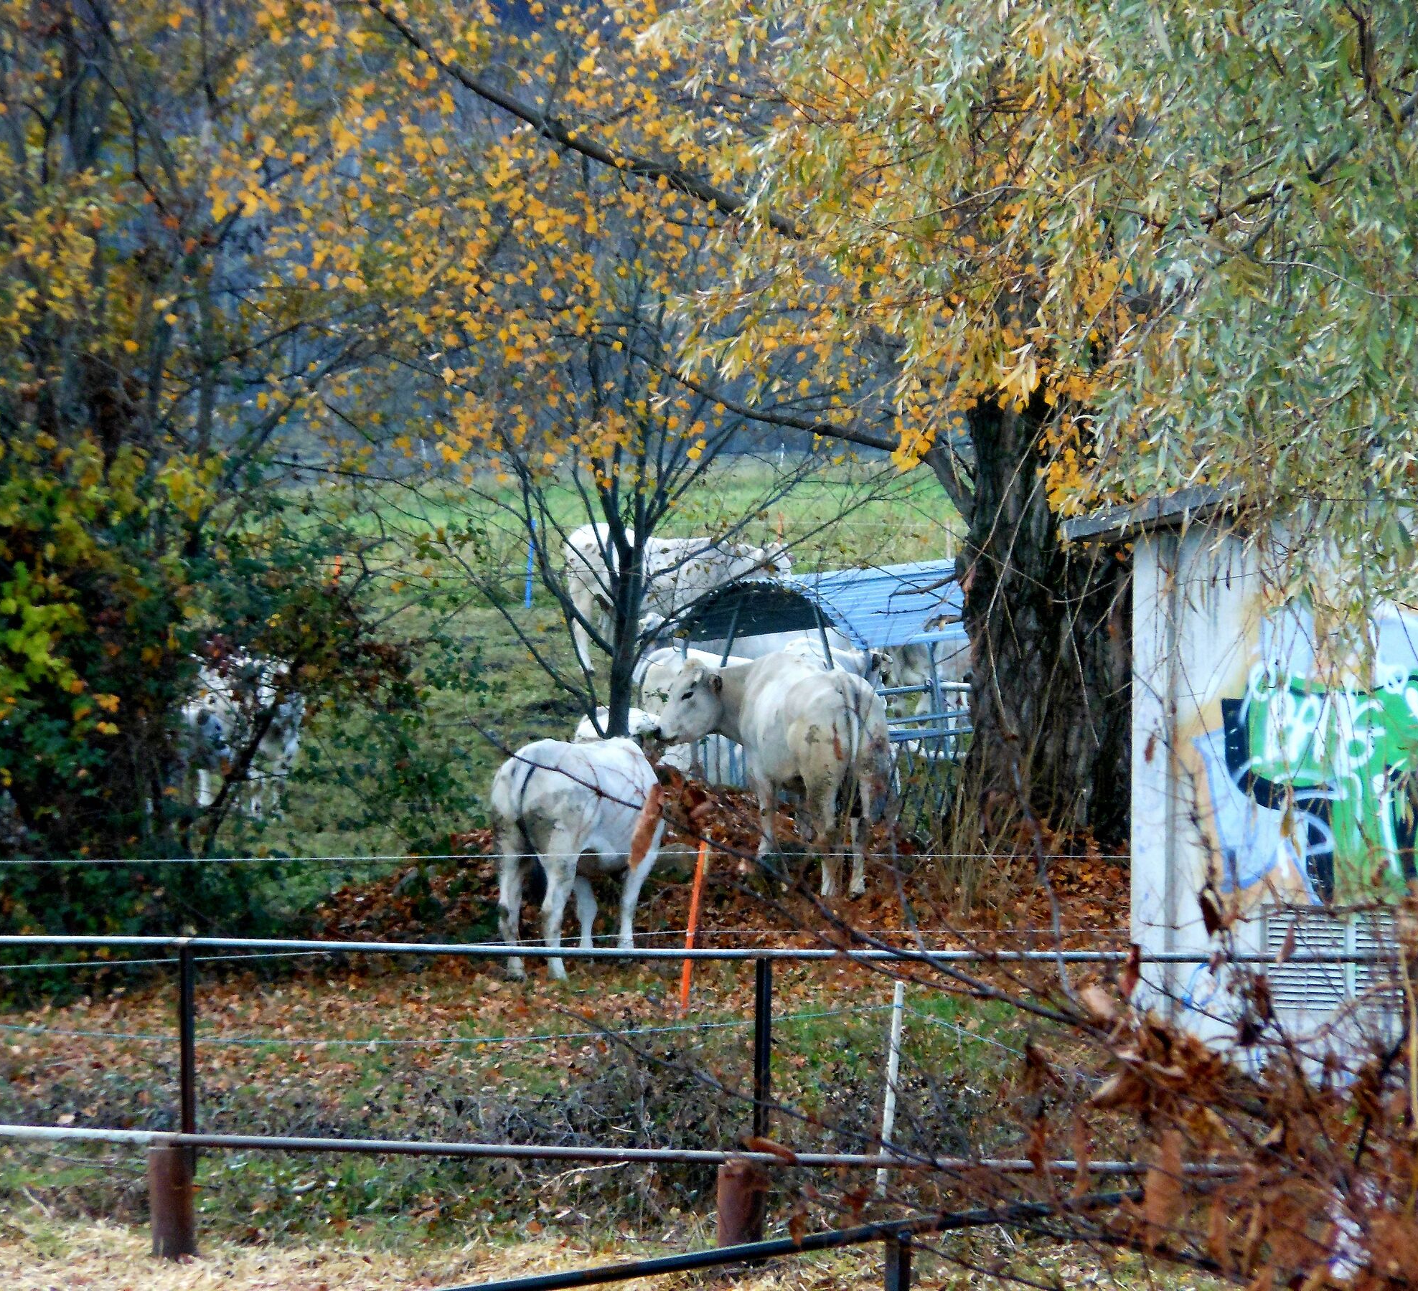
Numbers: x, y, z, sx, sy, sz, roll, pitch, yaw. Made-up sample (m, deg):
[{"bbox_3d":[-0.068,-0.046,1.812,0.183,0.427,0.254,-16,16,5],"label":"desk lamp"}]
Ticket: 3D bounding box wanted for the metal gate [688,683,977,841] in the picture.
[{"bbox_3d":[0.986,0.755,62.679,1.350,1.070,3.000,1,3,23],"label":"metal gate"}]

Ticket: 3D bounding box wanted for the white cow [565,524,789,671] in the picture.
[{"bbox_3d":[-0.279,-0.411,86.065,2.050,1.340,0.650,0,3,-10],"label":"white cow"}]

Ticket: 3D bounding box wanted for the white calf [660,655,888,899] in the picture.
[{"bbox_3d":[0.411,0.748,59.090,0.750,1.400,1.950,-1,3,-25],"label":"white calf"}]

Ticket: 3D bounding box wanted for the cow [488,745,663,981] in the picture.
[{"bbox_3d":[-0.702,1.091,52.799,0.600,1.270,1.900,1,3,15],"label":"cow"}]

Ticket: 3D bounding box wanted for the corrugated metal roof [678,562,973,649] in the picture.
[{"bbox_3d":[0.980,-0.310,77.000,1.650,0.520,2.200,2,4,29],"label":"corrugated metal roof"}]

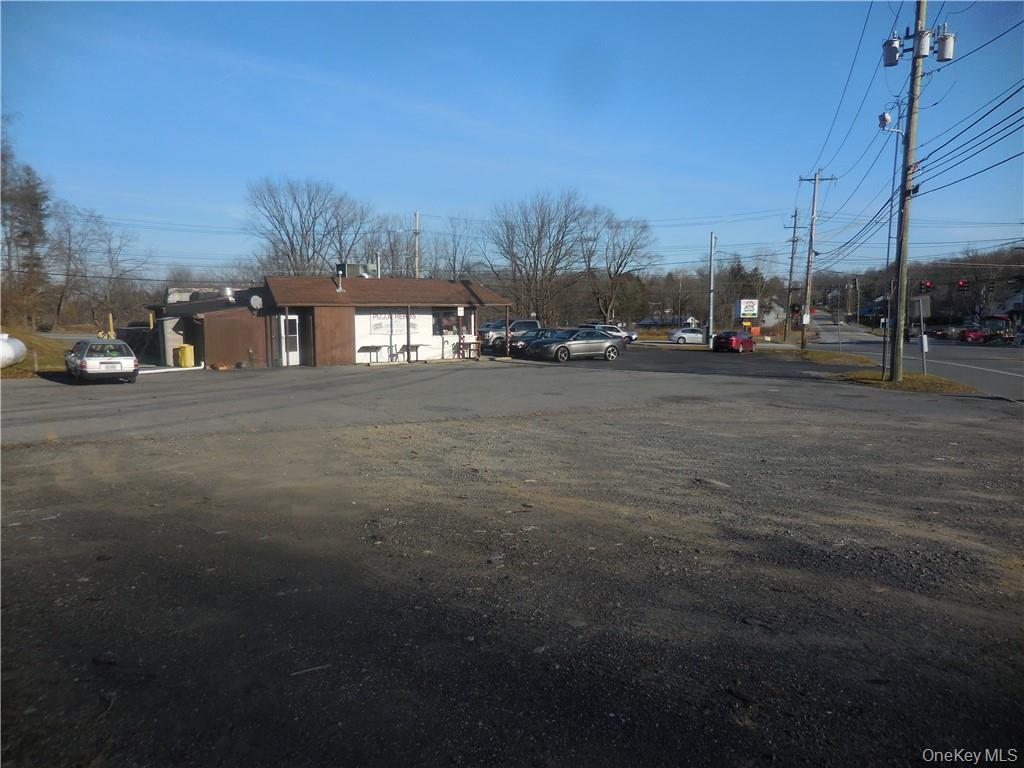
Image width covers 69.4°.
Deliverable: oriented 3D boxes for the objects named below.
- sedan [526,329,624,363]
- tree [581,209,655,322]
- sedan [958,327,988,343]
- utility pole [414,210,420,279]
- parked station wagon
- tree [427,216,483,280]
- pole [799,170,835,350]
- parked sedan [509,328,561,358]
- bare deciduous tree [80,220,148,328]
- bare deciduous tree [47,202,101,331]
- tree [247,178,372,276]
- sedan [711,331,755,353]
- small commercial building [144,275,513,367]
[{"bbox_3d":[3.208,-1.925,36.042,5.100,1.530,1.900,-4,5,-33],"label":"sedan"},{"bbox_3d":[11.766,-12.623,84.447,8.600,14.600,8.400,0,4,8],"label":"tree"},{"bbox_3d":[43.732,-4.553,69.858,1.800,1.470,4.500,2,5,27],"label":"sedan"},{"bbox_3d":[-7.727,-8.488,59.576,0.350,11.200,0.350,-1,4,0],"label":"utility pole"},{"bbox_3d":[-14.241,-0.829,25.546,1.700,1.420,4.450,-4,5,-37],"label":"parked station wagon"},{"bbox_3d":[-6.209,-11.170,78.496,5.900,13.300,5.800,-1,4,-4],"label":"tree"},{"bbox_3d":[21.609,-8.745,52.474,2.400,12.600,0.450,4,5,17],"label":"pole"},{"bbox_3d":[2.130,-2.122,39.255,4.750,1.480,1.840,-3,5,-31],"label":"parked sedan"},{"bbox_3d":[-34.488,-9.114,63.479,5.200,9.400,5.000,-2,5,-28],"label":"bare deciduous tree"},{"bbox_3d":[-37.959,-9.877,63.595,4.400,10.700,4.400,-4,5,-31],"label":"bare deciduous tree"},{"bbox_3d":[-17.799,-10.489,64.373,10.200,14.200,9.600,-1,5,-15],"label":"tree"},{"bbox_3d":[15.215,-2.981,50.445,1.800,1.460,4.600,2,5,36],"label":"sedan"},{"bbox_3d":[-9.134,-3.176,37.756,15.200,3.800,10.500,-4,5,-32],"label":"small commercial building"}]

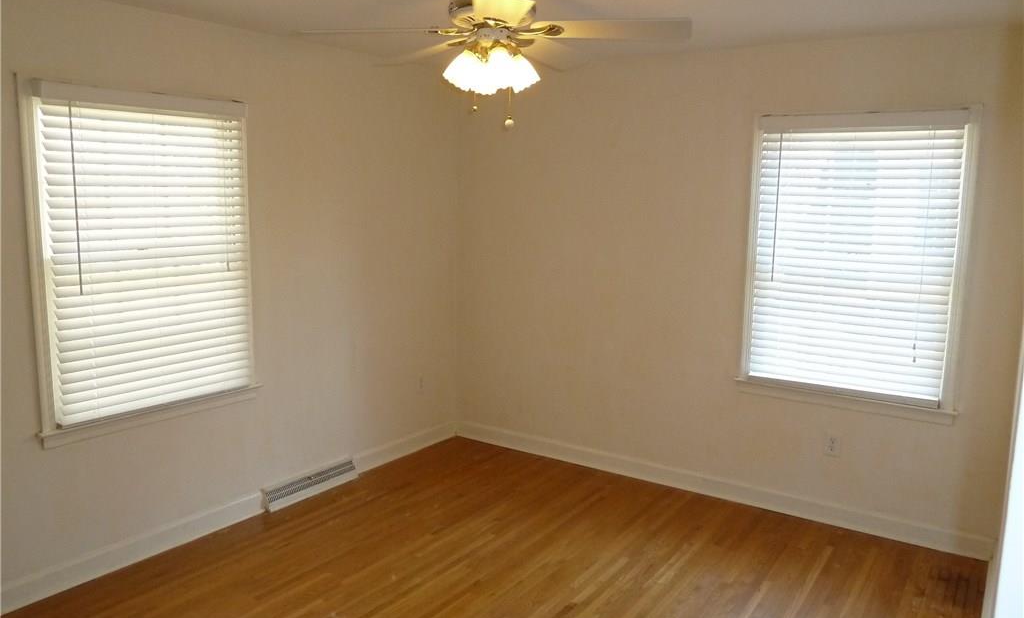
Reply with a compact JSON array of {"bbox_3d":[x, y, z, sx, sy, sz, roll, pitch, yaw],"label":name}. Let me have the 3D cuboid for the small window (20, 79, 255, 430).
[{"bbox_3d":[-1.552,-0.238,3.220,0.080,1.330,0.927,6,10,34],"label":"small window"}]

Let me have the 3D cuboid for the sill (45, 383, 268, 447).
[{"bbox_3d":[-1.549,0.463,3.301,0.065,0.074,1.006,6,10,34],"label":"sill"}]

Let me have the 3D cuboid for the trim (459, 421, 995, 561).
[{"bbox_3d":[0.929,0.972,4.284,3.123,0.124,0.020,6,10,34],"label":"trim"}]

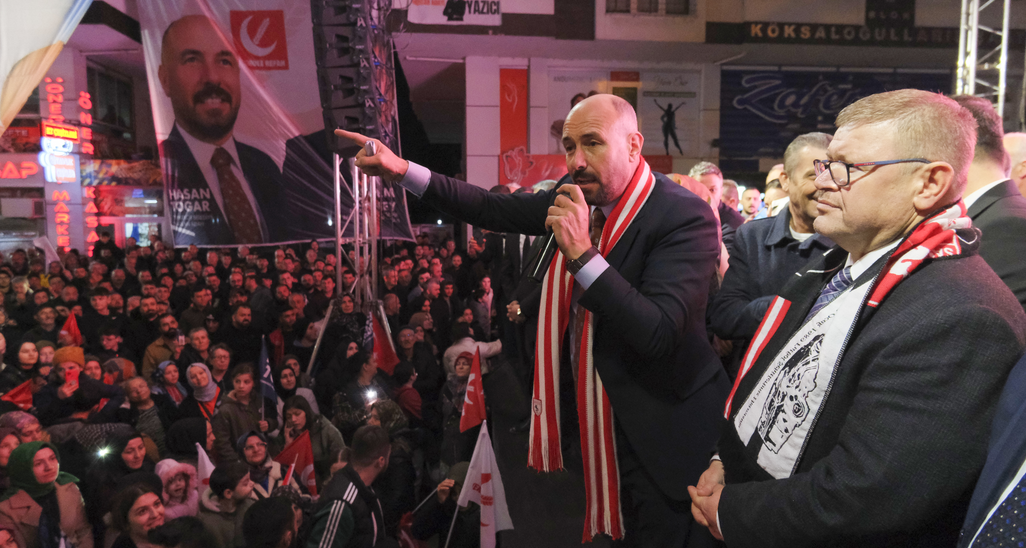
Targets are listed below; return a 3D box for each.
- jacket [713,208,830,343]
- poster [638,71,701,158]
[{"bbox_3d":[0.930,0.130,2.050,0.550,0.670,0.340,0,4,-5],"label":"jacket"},{"bbox_3d":[3.310,-3.380,13.850,1.340,1.830,0.030,0,4,-5],"label":"poster"}]

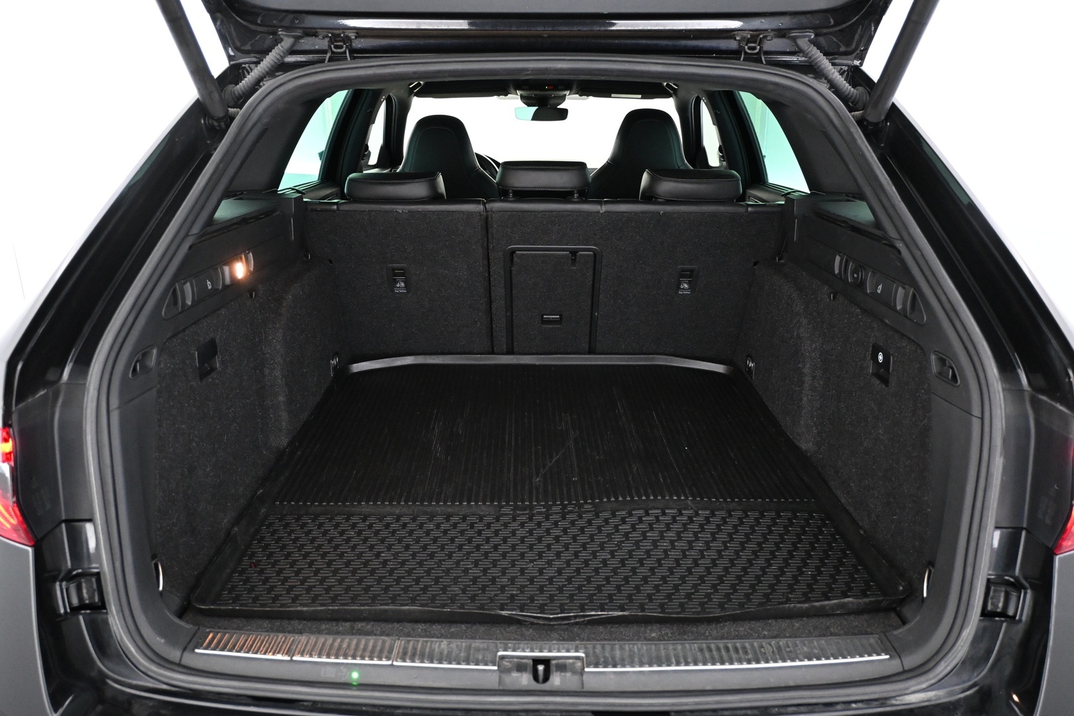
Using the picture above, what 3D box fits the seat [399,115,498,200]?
[{"bbox_3d":[-0.345,-0.515,3.471,0.540,0.960,0.800,0,18,0],"label":"seat"}]

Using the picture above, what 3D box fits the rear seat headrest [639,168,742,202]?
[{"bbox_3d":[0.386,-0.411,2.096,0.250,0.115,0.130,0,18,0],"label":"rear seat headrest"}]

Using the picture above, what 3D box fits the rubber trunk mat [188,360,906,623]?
[{"bbox_3d":[0.016,0.172,1.716,1.010,0.040,1.120,0,18,-1],"label":"rubber trunk mat"}]

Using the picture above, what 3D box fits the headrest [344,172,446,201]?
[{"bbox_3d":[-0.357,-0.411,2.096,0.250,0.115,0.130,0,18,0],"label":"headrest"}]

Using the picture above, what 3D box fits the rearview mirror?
[{"bbox_3d":[0.020,-1.070,3.660,0.240,0.067,0.045,4,18,12],"label":"rearview mirror"}]

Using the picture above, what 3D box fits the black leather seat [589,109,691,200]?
[{"bbox_3d":[0.393,-0.529,3.466,0.540,0.960,0.800,0,18,0],"label":"black leather seat"}]

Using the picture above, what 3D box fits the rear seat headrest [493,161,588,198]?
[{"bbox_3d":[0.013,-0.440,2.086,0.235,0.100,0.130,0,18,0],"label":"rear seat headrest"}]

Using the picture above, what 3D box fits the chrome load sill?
[{"bbox_3d":[0.007,0.406,1.112,0.930,0.045,0.100,0,18,0],"label":"chrome load sill"}]

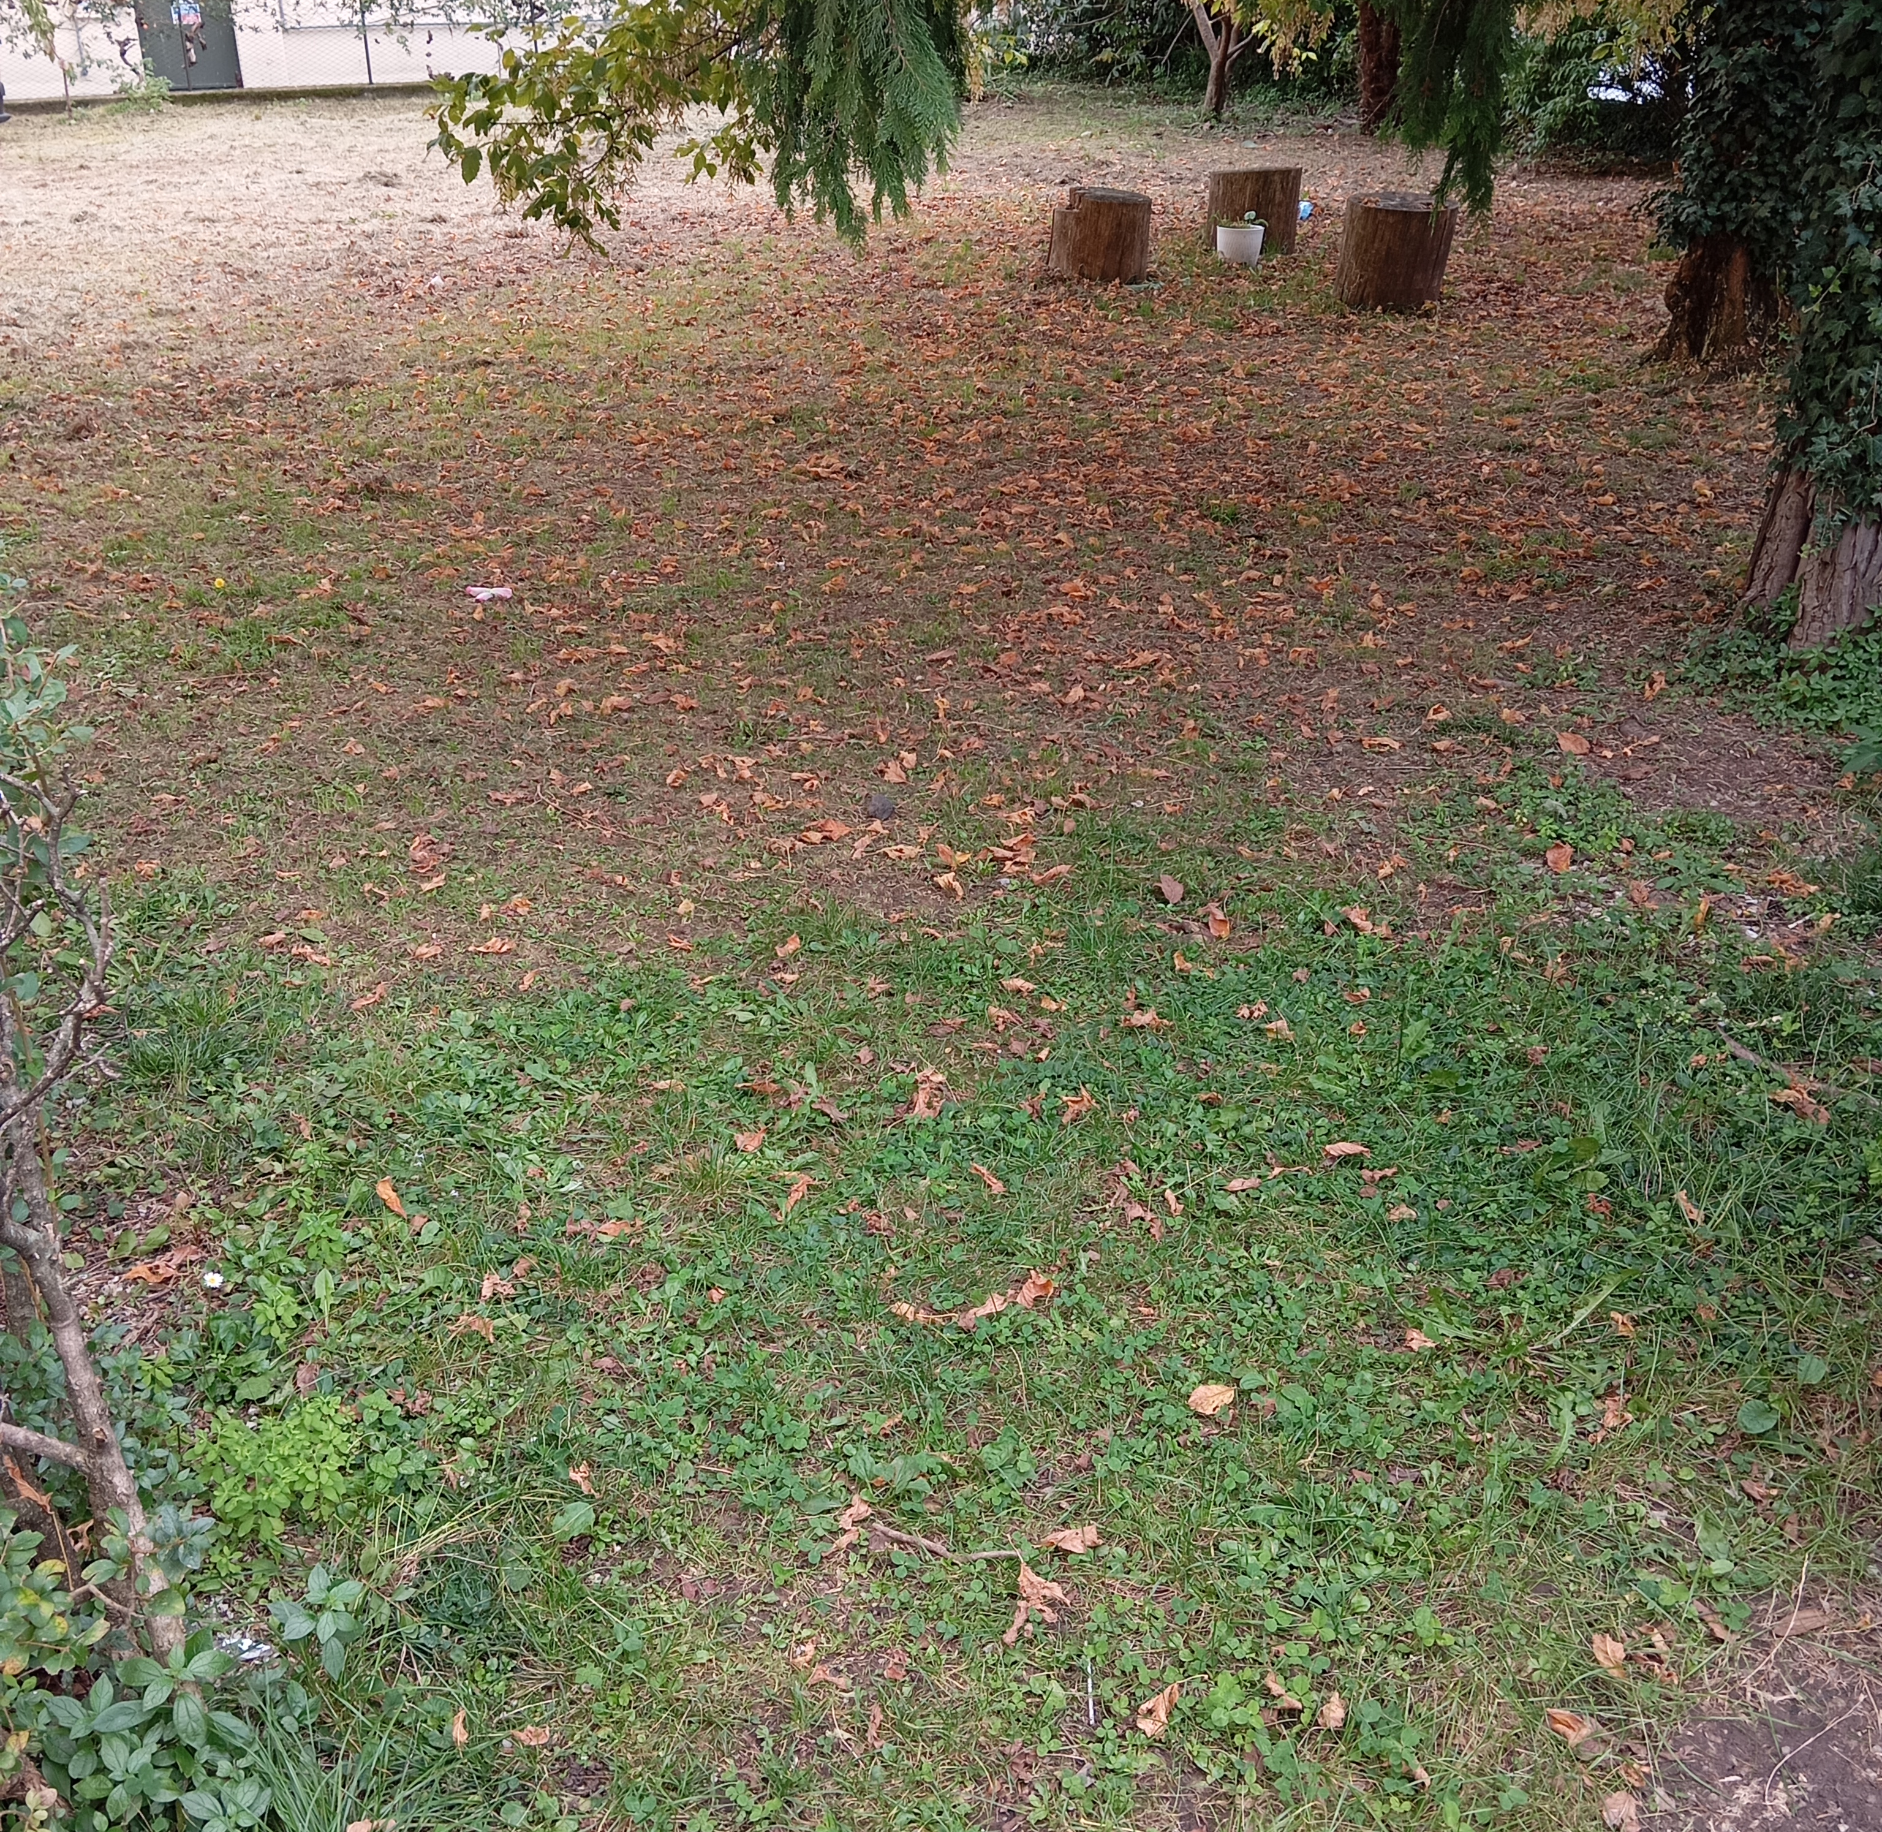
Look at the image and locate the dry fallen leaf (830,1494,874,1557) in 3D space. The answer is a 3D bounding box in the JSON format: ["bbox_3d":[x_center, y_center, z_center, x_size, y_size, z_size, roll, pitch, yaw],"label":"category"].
[{"bbox_3d":[-0.095,0.632,2.095,0.035,0.025,0.088,9,27,19],"label":"dry fallen leaf"}]

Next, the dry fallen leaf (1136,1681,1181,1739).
[{"bbox_3d":[0.205,0.736,1.875,0.035,0.030,0.068,15,30,29],"label":"dry fallen leaf"}]

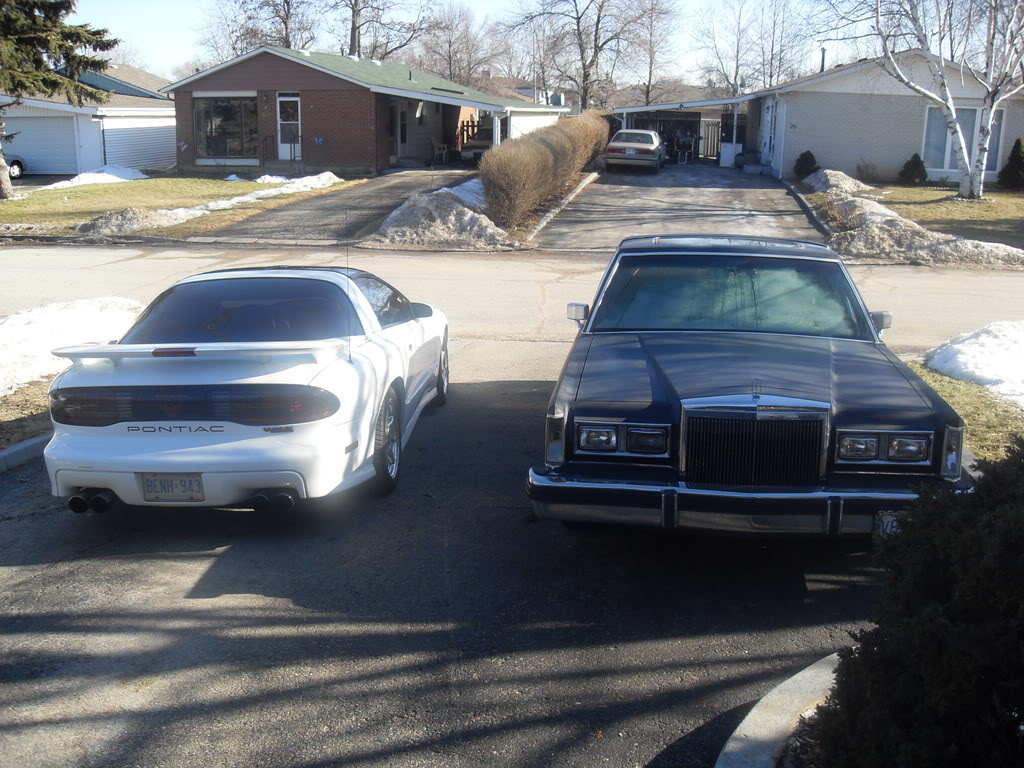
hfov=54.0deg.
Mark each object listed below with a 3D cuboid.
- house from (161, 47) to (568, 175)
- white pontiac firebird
[{"bbox_3d":[-4.820,-10.656,39.701,12.200,4.200,12.700,4,15,12],"label":"house"},{"bbox_3d":[-1.555,-0.220,7.410,1.890,1.300,5.000,2,12,3],"label":"white pontiac firebird"}]

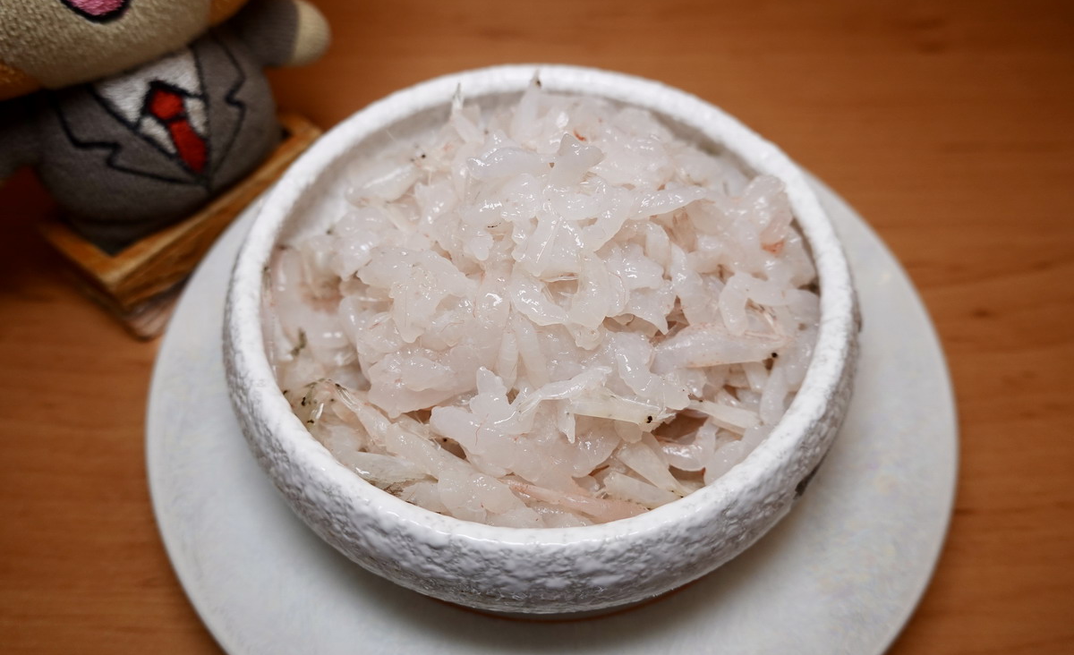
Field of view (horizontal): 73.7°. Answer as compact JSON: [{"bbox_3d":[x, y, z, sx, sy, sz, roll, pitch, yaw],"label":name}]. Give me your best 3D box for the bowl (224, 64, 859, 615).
[{"bbox_3d":[0.001,-0.003,0.179,0.145,0.045,0.145,0,55,-1],"label":"bowl"}]

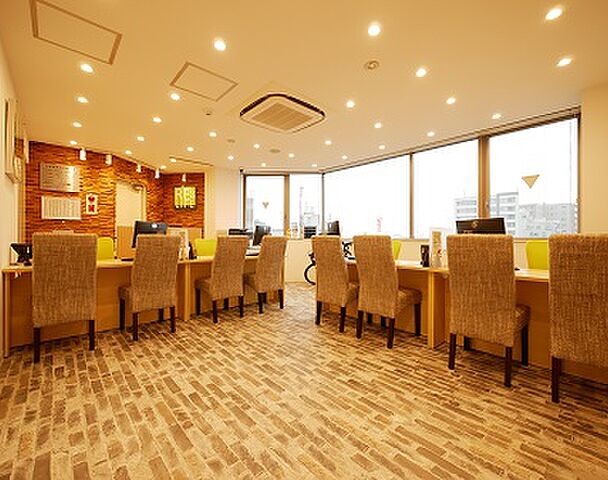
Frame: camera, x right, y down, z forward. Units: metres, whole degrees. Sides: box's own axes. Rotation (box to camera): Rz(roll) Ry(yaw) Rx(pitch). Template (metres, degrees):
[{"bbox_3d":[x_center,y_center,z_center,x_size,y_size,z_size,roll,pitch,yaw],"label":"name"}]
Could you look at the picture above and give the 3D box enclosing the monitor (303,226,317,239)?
[{"bbox_3d":[0.145,-0.165,5.919,0.290,0.290,0.200,0,0,0],"label":"monitor"}]

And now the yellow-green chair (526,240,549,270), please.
[{"bbox_3d":[2.230,0.500,2.280,0.500,0.970,0.530,0,0,44],"label":"yellow-green chair"}]

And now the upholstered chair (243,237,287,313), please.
[{"bbox_3d":[-0.574,0.468,3.721,0.455,1.035,0.610,0,0,-43],"label":"upholstered chair"}]

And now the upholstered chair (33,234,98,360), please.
[{"bbox_3d":[-2.155,0.468,2.352,0.455,1.035,0.610,0,0,-42],"label":"upholstered chair"}]

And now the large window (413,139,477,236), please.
[{"bbox_3d":[2.280,-0.770,4.240,1.020,1.540,0.100,0,0,44],"label":"large window"}]

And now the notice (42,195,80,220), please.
[{"bbox_3d":[-4.000,-0.526,4.276,0.475,0.365,0.030,0,1,-40],"label":"notice"}]

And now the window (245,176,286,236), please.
[{"bbox_3d":[-0.870,-0.757,5.844,0.930,1.450,0.100,0,0,-2],"label":"window"}]

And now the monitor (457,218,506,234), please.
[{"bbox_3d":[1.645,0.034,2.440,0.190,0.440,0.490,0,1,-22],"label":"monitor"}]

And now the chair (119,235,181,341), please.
[{"bbox_3d":[-1.648,0.468,2.795,0.455,1.035,0.610,0,0,-44],"label":"chair"}]

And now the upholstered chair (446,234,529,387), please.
[{"bbox_3d":[1.400,0.476,1.993,0.590,1.015,0.420,0,1,-43],"label":"upholstered chair"}]

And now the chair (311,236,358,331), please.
[{"bbox_3d":[0.426,0.468,3.029,0.610,1.035,0.455,0,0,-44],"label":"chair"}]

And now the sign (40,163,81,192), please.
[{"bbox_3d":[-4.020,-1.015,4.261,0.480,0.430,0.030,0,1,-40],"label":"sign"}]

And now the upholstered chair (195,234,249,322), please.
[{"bbox_3d":[-1.042,0.465,3.292,0.430,1.015,0.600,0,1,-40],"label":"upholstered chair"}]

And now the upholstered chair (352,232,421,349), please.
[{"bbox_3d":[0.826,0.468,2.612,0.610,1.035,0.455,0,0,-41],"label":"upholstered chair"}]

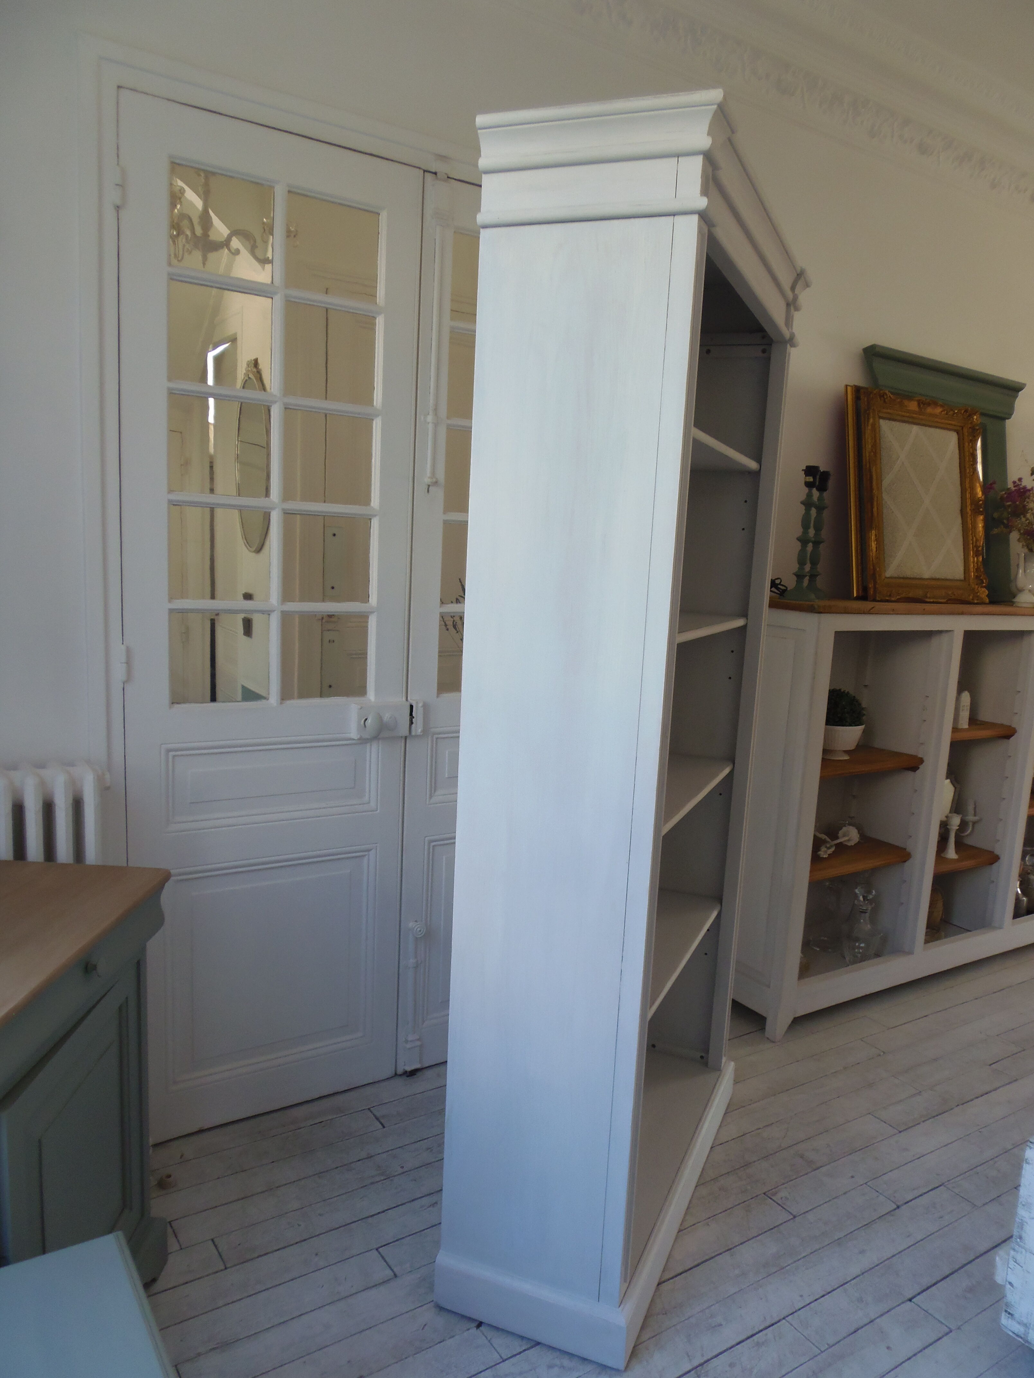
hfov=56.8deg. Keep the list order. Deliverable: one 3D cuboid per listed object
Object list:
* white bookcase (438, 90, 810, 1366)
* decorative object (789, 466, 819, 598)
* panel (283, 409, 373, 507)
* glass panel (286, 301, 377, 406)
[{"bbox_3d":[0.271,0.104,2.093,0.402,2.154,1.031,6,9,23],"label":"white bookcase"},{"bbox_3d":[0.858,-0.460,2.853,0.108,0.395,0.108,-2,10,-31],"label":"decorative object"},{"bbox_3d":[-0.456,-0.551,2.301,0.222,0.212,0.015,-2,10,-31],"label":"panel"},{"bbox_3d":[-0.444,-0.787,2.265,0.224,0.211,0.015,-2,10,-31],"label":"glass panel"}]

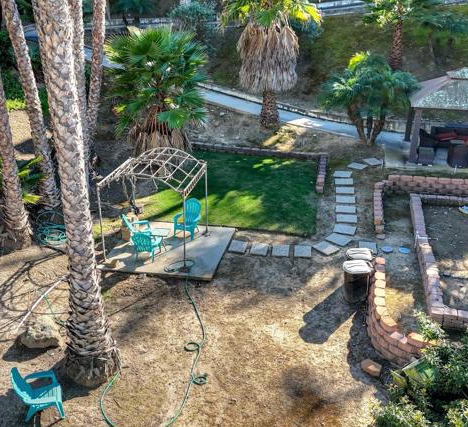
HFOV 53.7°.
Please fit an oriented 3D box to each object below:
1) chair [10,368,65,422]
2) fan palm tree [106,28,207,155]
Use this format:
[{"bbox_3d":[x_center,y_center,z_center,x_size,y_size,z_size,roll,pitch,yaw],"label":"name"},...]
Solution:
[{"bbox_3d":[-3.408,3.047,7.971,0.800,0.900,0.730,-5,24,-13],"label":"chair"},{"bbox_3d":[-2.667,-4.088,17.415,3.700,5.000,3.700,0,23,0],"label":"fan palm tree"}]

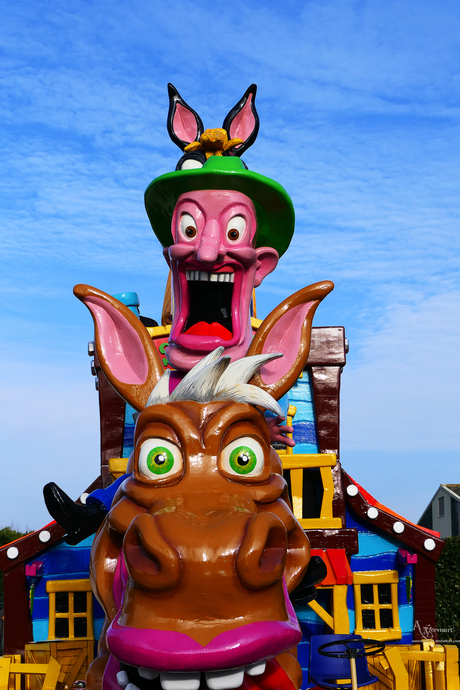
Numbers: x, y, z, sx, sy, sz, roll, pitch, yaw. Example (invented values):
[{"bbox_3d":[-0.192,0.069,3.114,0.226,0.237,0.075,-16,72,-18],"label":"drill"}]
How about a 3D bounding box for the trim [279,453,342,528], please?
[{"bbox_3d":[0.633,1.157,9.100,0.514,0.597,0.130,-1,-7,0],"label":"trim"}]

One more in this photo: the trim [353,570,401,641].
[{"bbox_3d":[1.187,2.111,9.300,0.392,0.574,0.100,-1,-7,0],"label":"trim"}]

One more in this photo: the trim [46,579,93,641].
[{"bbox_3d":[-1.290,2.153,9.300,0.388,0.522,0.100,-1,-7,0],"label":"trim"}]

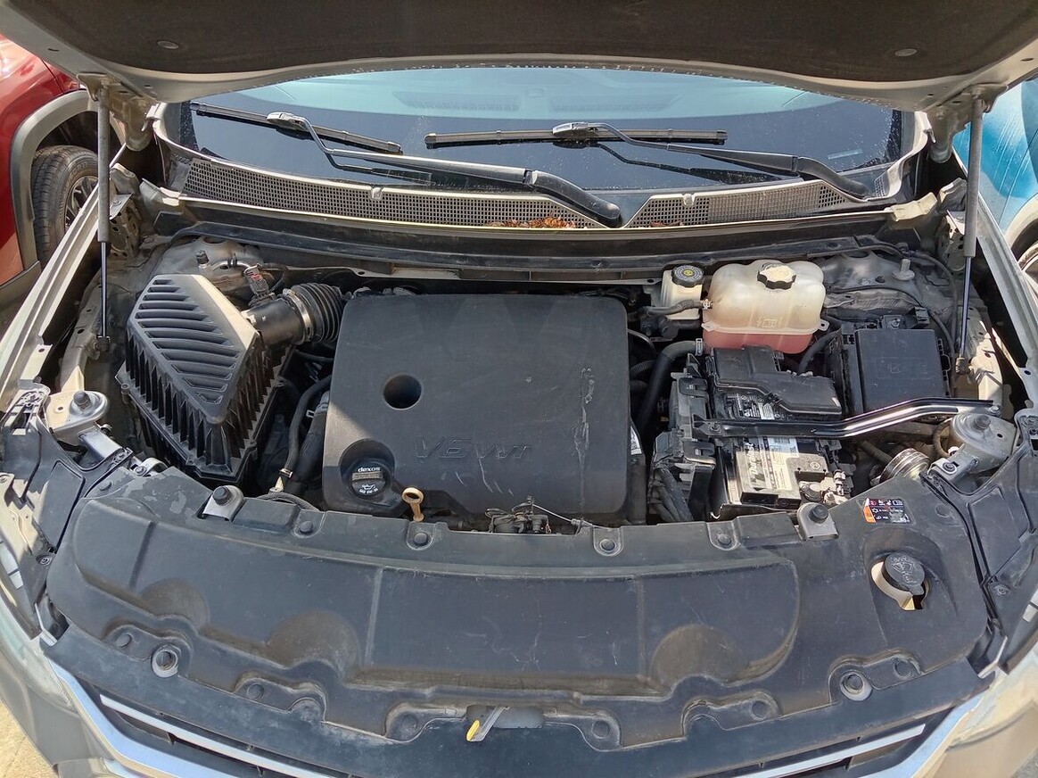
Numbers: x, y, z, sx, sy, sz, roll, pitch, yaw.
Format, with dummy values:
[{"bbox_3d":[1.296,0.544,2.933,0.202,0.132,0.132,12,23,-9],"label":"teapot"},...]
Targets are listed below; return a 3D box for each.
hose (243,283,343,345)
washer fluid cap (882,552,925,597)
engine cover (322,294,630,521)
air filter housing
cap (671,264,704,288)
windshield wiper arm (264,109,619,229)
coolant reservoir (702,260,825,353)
[{"bbox_3d":[-0.352,-0.116,1.170,0.165,0.088,0.088,-14,43,-17],"label":"hose"},{"bbox_3d":[0.477,0.233,0.934,0.049,0.023,0.052,1,41,-1],"label":"washer fluid cap"},{"bbox_3d":[-0.055,0.031,1.137,0.440,0.085,0.365,2,62,1],"label":"engine cover"},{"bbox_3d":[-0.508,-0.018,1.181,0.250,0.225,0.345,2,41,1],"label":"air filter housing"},{"bbox_3d":[0.283,-0.189,1.250,0.053,0.024,0.053,2,41,1],"label":"cap"},{"bbox_3d":[-0.173,-0.432,1.473,0.773,0.058,0.076,18,61,10],"label":"windshield wiper arm"},{"bbox_3d":[0.389,-0.134,1.200,0.180,0.130,0.125,2,41,1],"label":"coolant reservoir"}]

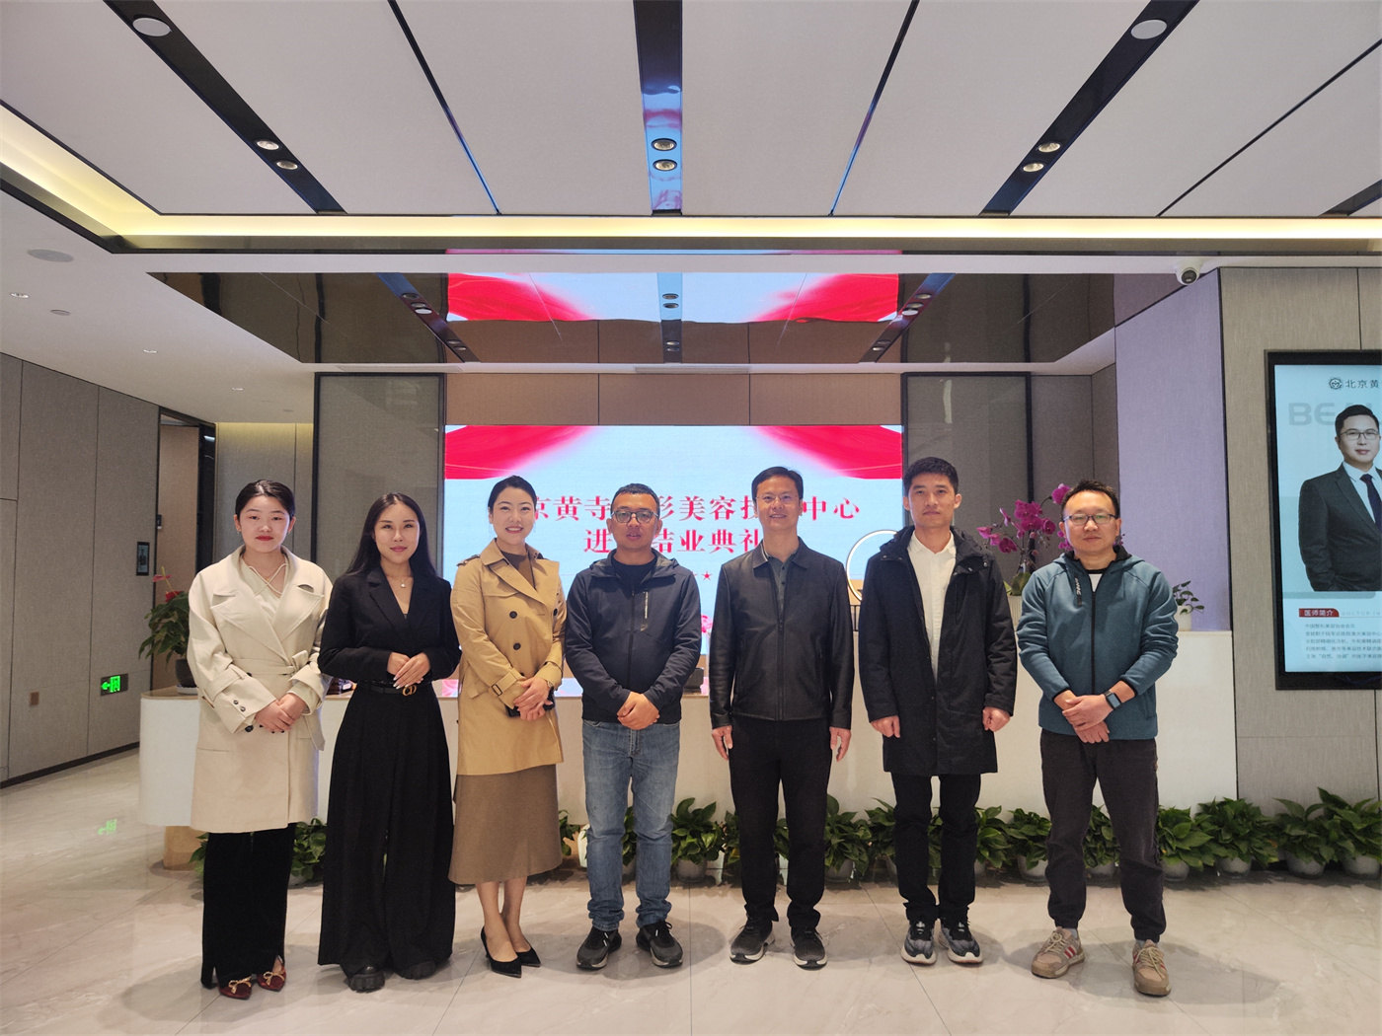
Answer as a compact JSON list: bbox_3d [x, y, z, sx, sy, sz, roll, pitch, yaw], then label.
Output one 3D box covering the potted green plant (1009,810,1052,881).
[{"bbox_3d":[1.521,1.450,4.271,0.217,0.300,0.230,0,-3,0],"label":"potted green plant"}]

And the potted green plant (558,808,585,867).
[{"bbox_3d":[-0.546,1.459,4.324,0.209,0.288,0.220,0,-3,0],"label":"potted green plant"}]

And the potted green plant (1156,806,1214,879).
[{"bbox_3d":[2.184,1.456,4.302,0.320,0.303,0.310,0,-4,0],"label":"potted green plant"}]

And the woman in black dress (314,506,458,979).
[{"bbox_3d":[-1.043,0.728,3.323,0.490,1.630,0.370,2,-4,-24],"label":"woman in black dress"}]

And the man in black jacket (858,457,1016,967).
[{"bbox_3d":[0.907,0.667,3.532,0.570,1.778,0.340,-1,-4,10],"label":"man in black jacket"}]

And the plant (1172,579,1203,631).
[{"bbox_3d":[2.385,0.423,4.626,0.188,0.235,0.170,0,-3,0],"label":"plant"}]

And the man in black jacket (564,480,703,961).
[{"bbox_3d":[-0.210,0.714,3.482,0.494,1.674,0.340,0,-3,0],"label":"man in black jacket"}]

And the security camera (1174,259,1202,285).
[{"bbox_3d":[2.358,-1.153,4.540,0.125,0.100,0.125,-2,-4,26],"label":"security camera"}]

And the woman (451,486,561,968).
[{"bbox_3d":[-0.653,0.698,3.418,0.430,1.701,0.350,2,-4,-28],"label":"woman"}]

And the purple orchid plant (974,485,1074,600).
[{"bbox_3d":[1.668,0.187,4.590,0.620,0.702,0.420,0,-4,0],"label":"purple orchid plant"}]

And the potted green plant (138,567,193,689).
[{"bbox_3d":[-2.380,0.539,4.577,0.480,0.597,0.450,0,-4,0],"label":"potted green plant"}]

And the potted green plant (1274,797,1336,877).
[{"bbox_3d":[2.775,1.438,4.325,0.283,0.331,0.250,0,-3,0],"label":"potted green plant"}]

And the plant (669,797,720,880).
[{"bbox_3d":[0.012,1.426,4.258,0.240,0.346,0.250,0,-3,0],"label":"plant"}]

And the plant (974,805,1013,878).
[{"bbox_3d":[1.328,1.453,4.301,0.237,0.298,0.240,0,-3,0],"label":"plant"}]

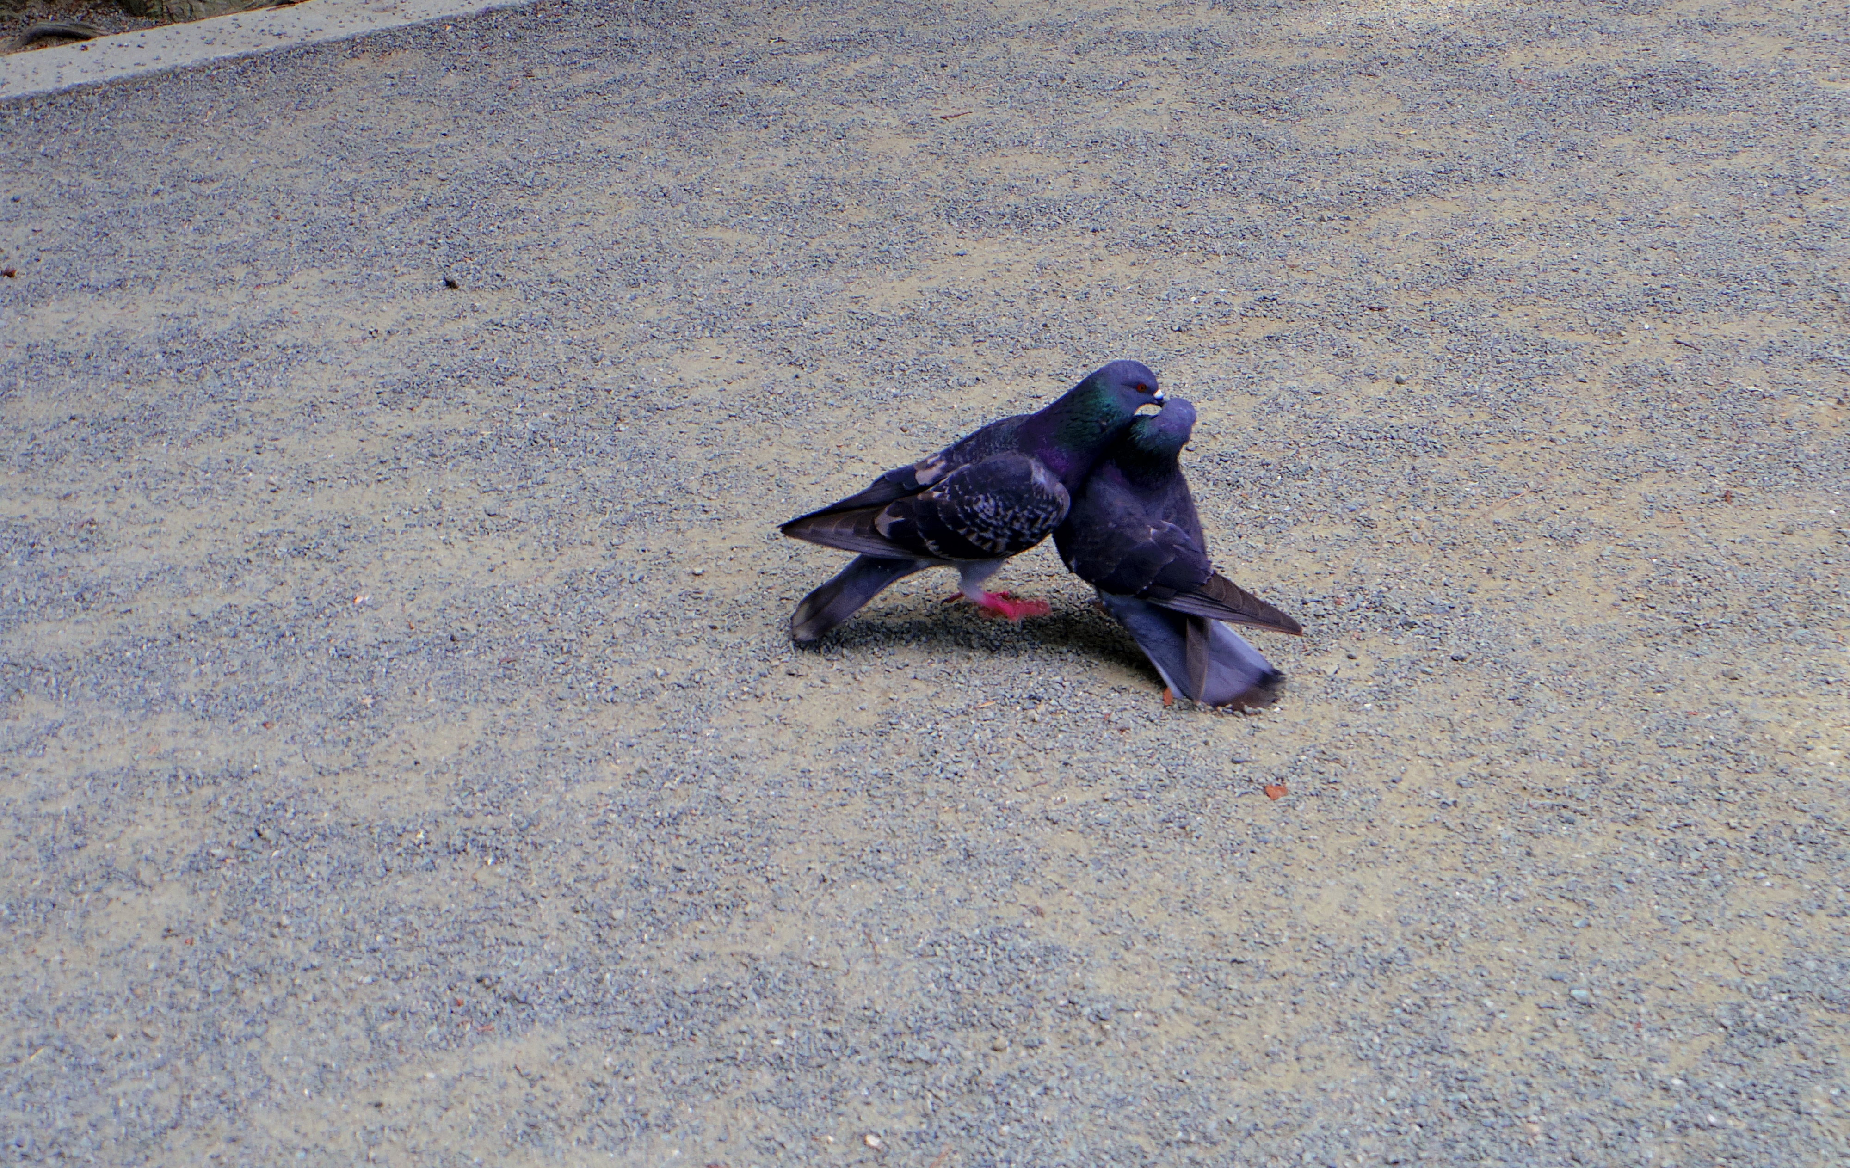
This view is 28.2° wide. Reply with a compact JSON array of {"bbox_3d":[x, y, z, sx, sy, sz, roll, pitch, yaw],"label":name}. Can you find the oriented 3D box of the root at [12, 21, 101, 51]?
[{"bbox_3d":[-0.996,-0.635,4.227,0.110,0.030,0.045,-13,28,-25],"label":"root"}]

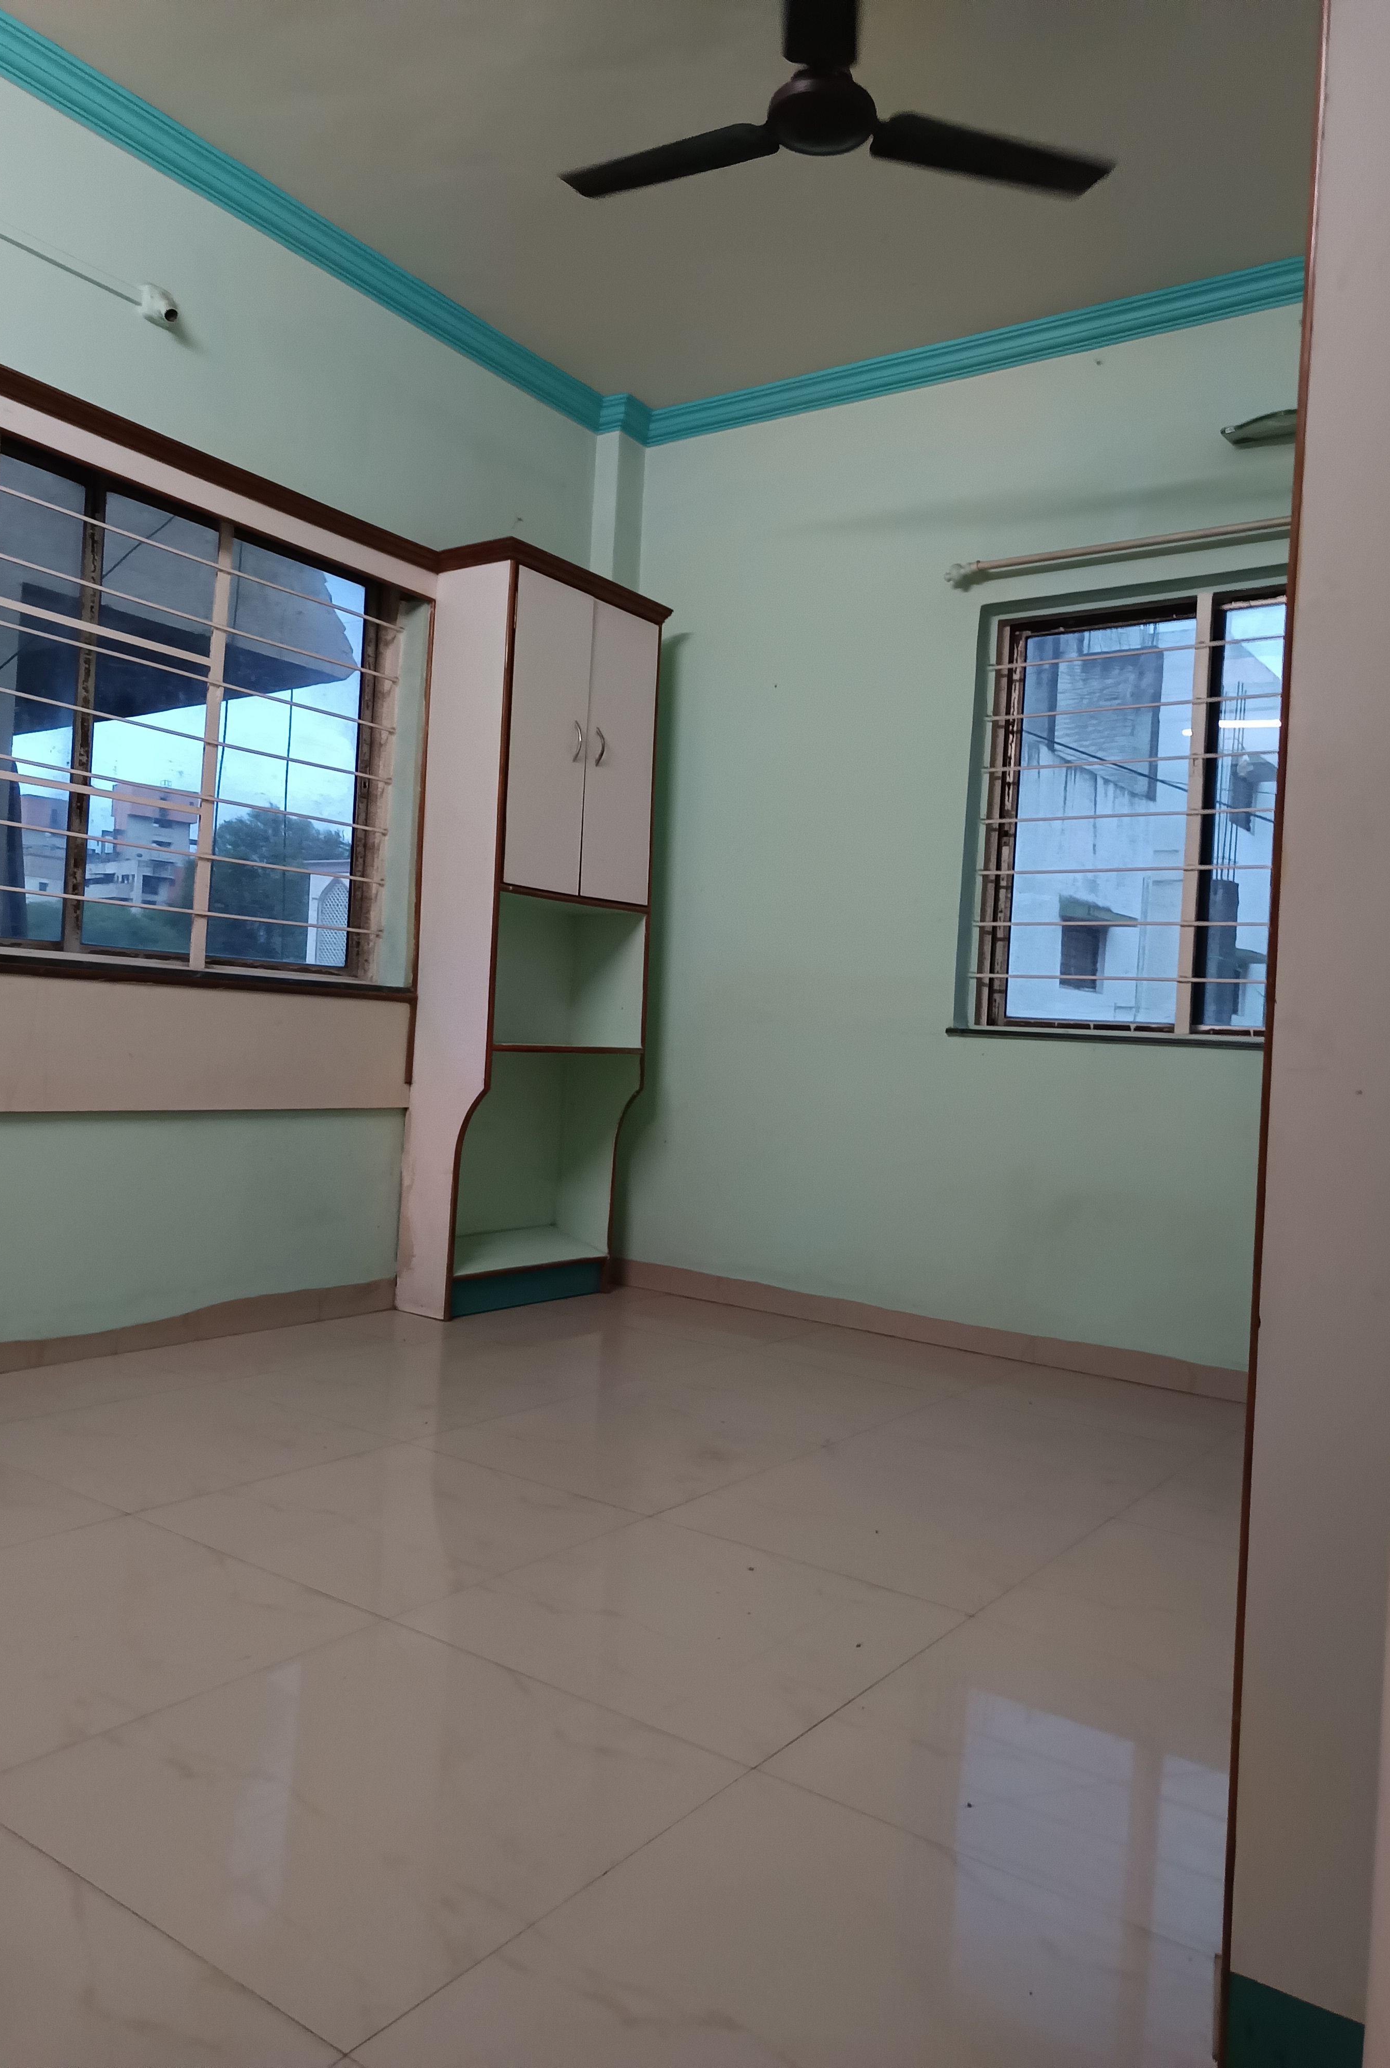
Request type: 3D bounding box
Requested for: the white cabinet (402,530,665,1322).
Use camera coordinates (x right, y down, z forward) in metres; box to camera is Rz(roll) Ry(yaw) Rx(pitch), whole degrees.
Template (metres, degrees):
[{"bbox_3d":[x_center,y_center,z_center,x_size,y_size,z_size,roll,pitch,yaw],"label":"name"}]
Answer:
[{"bbox_3d":[-0.466,-0.261,4.320,0.309,2.148,0.726,3,0,35],"label":"white cabinet"}]

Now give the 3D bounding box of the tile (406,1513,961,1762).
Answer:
[{"bbox_3d":[-0.006,0.823,2.043,0.578,0.017,0.578,3,0,35],"label":"tile"}]

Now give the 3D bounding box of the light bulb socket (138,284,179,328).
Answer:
[{"bbox_3d":[-1.236,-1.691,3.326,0.075,0.075,0.060,3,0,35],"label":"light bulb socket"}]

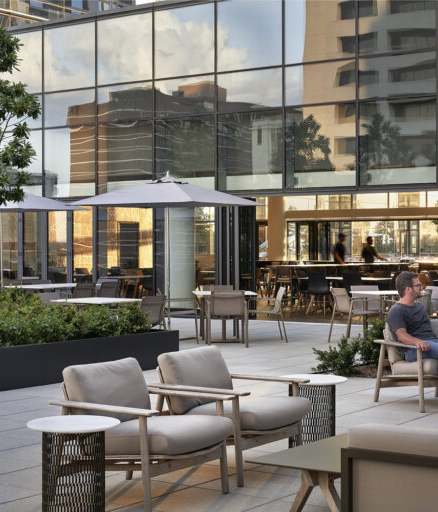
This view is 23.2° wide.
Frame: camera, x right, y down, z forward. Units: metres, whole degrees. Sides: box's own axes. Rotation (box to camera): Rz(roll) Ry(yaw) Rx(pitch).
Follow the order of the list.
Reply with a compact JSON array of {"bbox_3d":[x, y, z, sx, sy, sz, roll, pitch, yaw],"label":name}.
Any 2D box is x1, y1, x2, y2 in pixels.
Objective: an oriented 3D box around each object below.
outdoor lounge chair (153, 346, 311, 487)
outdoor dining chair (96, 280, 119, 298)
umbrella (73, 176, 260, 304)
[{"bbox_3d":[0.085,1.042,7.200,0.800,0.790,0.770,0,1,33],"label":"outdoor lounge chair"},{"bbox_3d":[-2.320,0.944,20.940,0.610,0.855,0.580,0,0,37],"label":"outdoor dining chair"},{"bbox_3d":[-0.842,-0.014,18.000,2.500,2.800,2.150,0,0,35],"label":"umbrella"}]

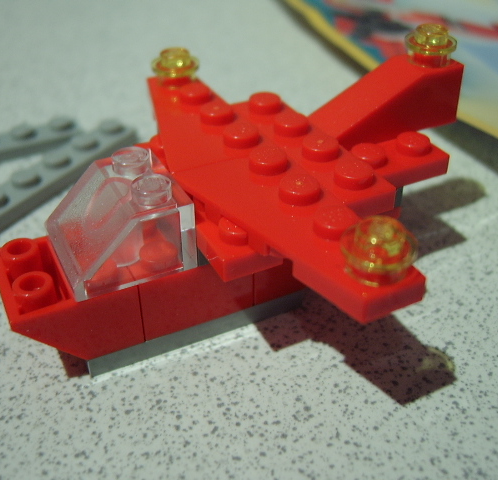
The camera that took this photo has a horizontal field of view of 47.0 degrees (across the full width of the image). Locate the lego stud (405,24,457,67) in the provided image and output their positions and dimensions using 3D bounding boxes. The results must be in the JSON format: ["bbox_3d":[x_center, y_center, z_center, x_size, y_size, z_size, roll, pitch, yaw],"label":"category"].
[{"bbox_3d":[0.028,-0.030,0.089,0.008,0.005,0.008,0,35,0],"label":"lego stud"}]

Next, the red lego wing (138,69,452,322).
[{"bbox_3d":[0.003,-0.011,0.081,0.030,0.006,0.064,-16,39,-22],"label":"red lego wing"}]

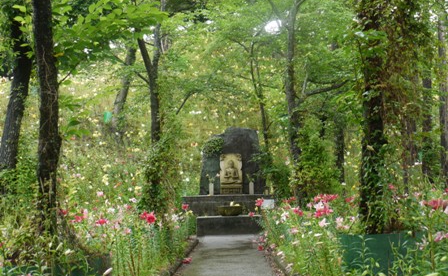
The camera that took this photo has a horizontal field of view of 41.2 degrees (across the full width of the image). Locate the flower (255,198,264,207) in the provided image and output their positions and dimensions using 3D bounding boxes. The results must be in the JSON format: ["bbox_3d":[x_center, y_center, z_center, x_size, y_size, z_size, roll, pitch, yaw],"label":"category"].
[{"bbox_3d":[0.578,1.051,9.700,0.160,0.130,0.140,-2,-2,17],"label":"flower"}]

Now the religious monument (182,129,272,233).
[{"bbox_3d":[0.130,0.985,14.150,2.170,2.500,1.400,-1,-2,-2],"label":"religious monument"}]

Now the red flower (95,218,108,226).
[{"bbox_3d":[-1.543,1.065,7.500,0.170,0.100,0.160,-1,-2,-11],"label":"red flower"}]

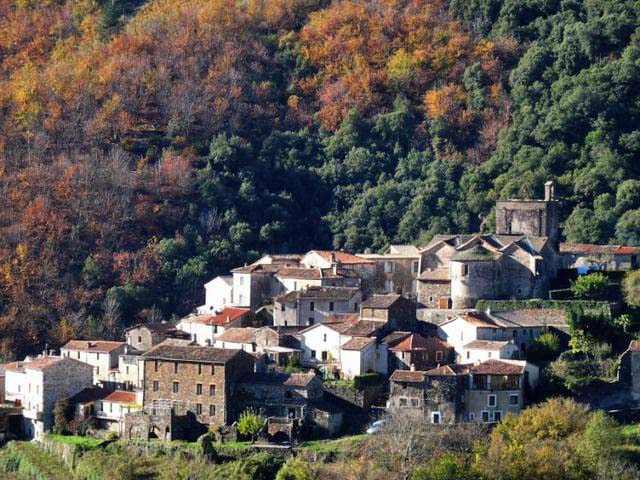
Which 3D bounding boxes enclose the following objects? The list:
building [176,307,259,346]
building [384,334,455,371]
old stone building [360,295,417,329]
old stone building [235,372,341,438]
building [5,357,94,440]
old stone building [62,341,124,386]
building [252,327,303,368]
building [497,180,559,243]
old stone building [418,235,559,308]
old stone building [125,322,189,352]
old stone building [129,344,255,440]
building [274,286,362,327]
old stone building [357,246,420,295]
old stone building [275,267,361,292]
[{"bbox_3d":[-19.350,16.540,526.000,12.400,6.900,9.200,2,3,39],"label":"building"},{"bbox_3d":[15.820,18.020,443.000,8.400,5.700,5.300,-2,3,-40],"label":"building"},{"bbox_3d":[11.250,12.110,455.000,5.800,6.000,7.100,2,3,40],"label":"old stone building"},{"bbox_3d":[-5.480,29.740,500.000,14.500,10.600,11.000,1,3,30],"label":"old stone building"},{"bbox_3d":[-41.970,24.320,430.000,9.200,11.500,11.300,-1,3,-33],"label":"building"},{"bbox_3d":[-40.860,23.060,515.000,12.200,8.000,8.200,2,3,41],"label":"old stone building"},{"bbox_3d":[-6.810,17.220,445.000,5.100,6.100,5.900,2,3,35],"label":"building"},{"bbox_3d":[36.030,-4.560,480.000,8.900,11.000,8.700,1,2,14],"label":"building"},{"bbox_3d":[32.750,6.080,540.000,25.000,14.000,17.000,1,2,12],"label":"old stone building"},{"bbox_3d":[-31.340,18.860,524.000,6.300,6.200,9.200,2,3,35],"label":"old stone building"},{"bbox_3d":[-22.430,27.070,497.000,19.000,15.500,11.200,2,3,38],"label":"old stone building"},{"bbox_3d":[-0.150,11.050,456.000,12.800,6.600,7.000,1,2,22],"label":"building"},{"bbox_3d":[11.800,5.330,473.000,10.200,8.500,7.500,0,2,6],"label":"old stone building"},{"bbox_3d":[-0.320,6.830,464.000,13.000,4.600,6.200,1,2,20],"label":"old stone building"}]

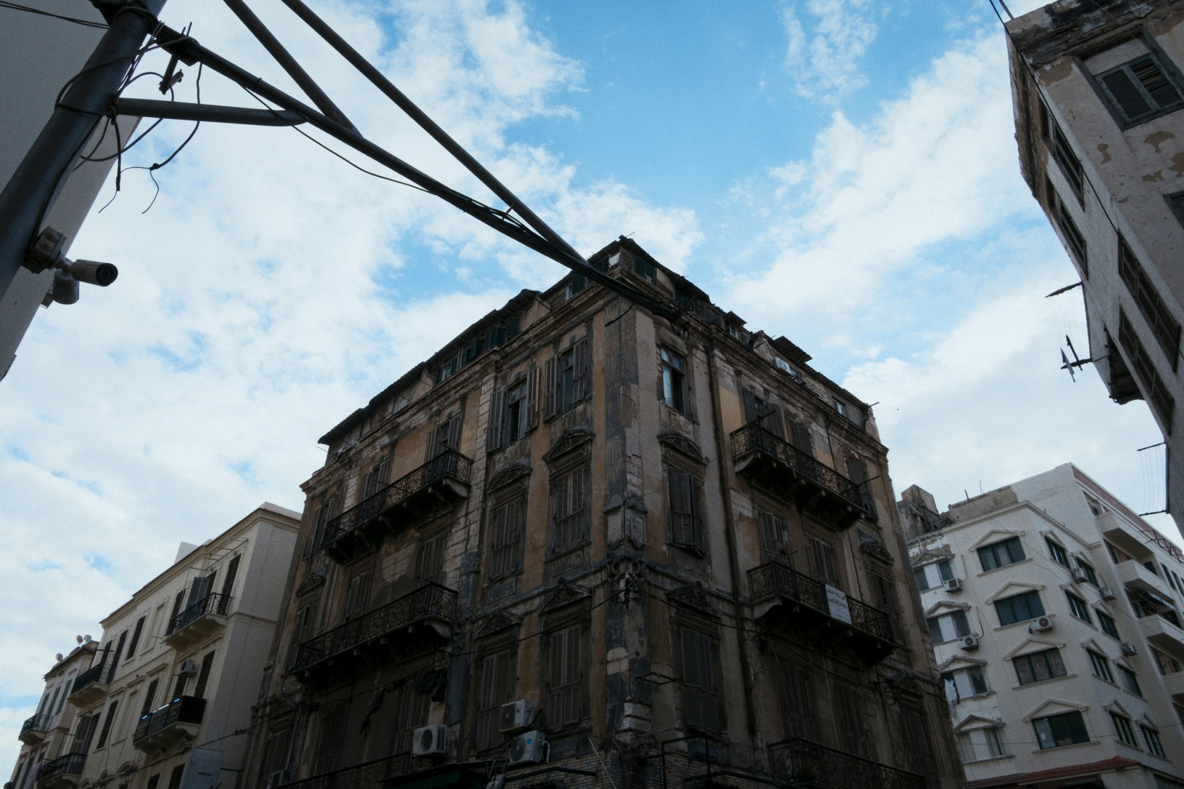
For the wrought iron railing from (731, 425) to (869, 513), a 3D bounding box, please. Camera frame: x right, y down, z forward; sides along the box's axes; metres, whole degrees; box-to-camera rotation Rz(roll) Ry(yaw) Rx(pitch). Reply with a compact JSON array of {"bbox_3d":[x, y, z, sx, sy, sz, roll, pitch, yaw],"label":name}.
[{"bbox_3d":[6.820,2.646,25.835,5.831,0.946,0.843,29,-46,-33],"label":"wrought iron railing"}]

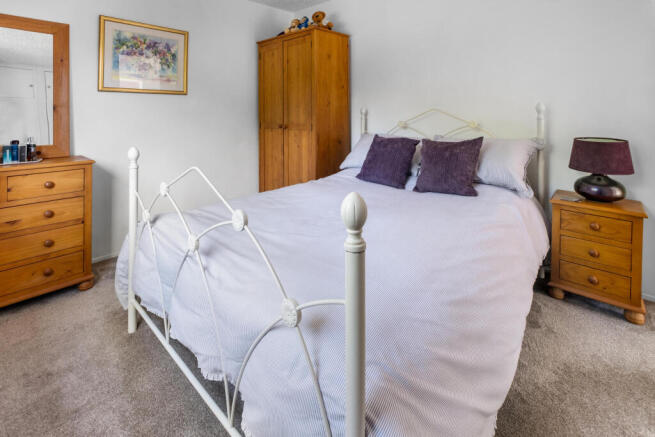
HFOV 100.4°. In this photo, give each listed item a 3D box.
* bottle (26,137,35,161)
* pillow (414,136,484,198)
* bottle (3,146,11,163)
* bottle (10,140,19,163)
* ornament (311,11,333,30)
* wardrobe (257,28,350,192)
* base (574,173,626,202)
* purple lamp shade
[{"bbox_3d":[-2.085,-0.492,1.920,0.040,0.152,0.042,10,15,42],"label":"bottle"},{"bbox_3d":[0.915,-0.393,2.065,0.430,0.420,0.150,7,-11,30],"label":"pillow"},{"bbox_3d":[-2.150,-0.426,1.830,0.037,0.112,0.045,10,15,42],"label":"bottle"},{"bbox_3d":[-2.178,-0.466,1.900,0.040,0.140,0.042,10,15,42],"label":"bottle"},{"bbox_3d":[-0.061,-1.935,2.700,0.170,0.175,0.150,4,12,20],"label":"ornament"},{"bbox_3d":[-0.272,-0.930,3.100,0.900,1.910,0.530,10,15,42],"label":"wardrobe"},{"bbox_3d":[1.740,-0.195,1.750,0.225,0.155,0.225,9,14,40],"label":"base"},{"bbox_3d":[1.725,-0.400,1.730,0.285,0.190,0.285,9,14,40],"label":"purple lamp shade"}]

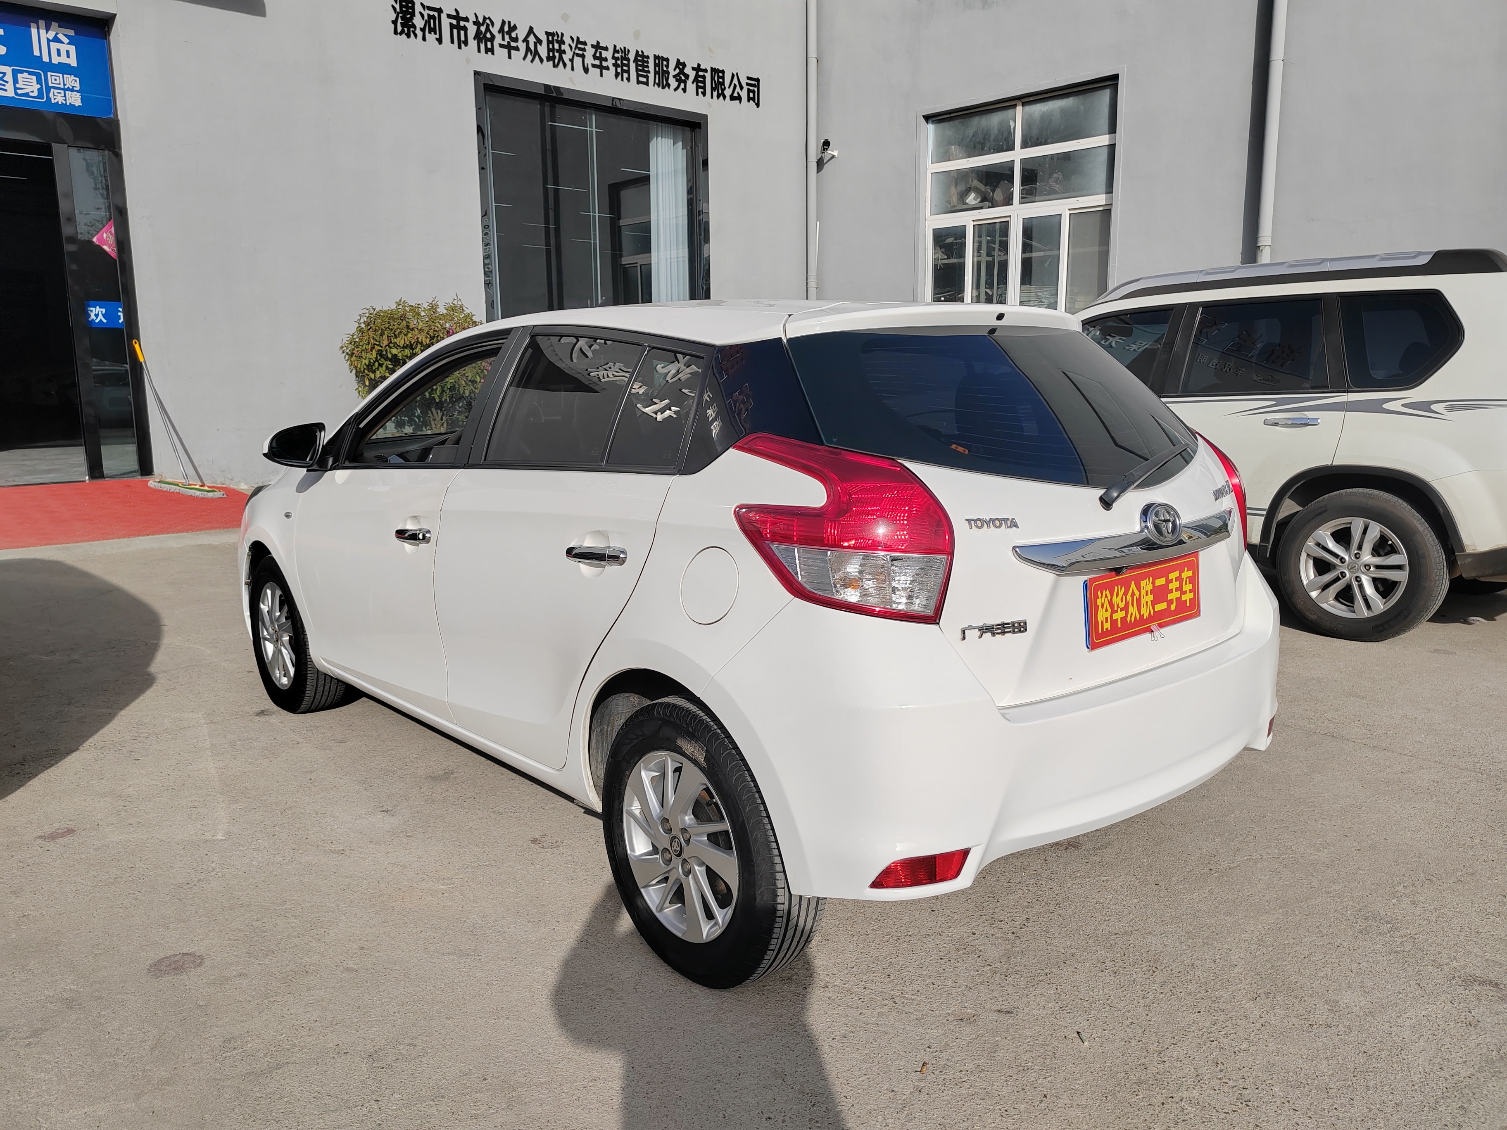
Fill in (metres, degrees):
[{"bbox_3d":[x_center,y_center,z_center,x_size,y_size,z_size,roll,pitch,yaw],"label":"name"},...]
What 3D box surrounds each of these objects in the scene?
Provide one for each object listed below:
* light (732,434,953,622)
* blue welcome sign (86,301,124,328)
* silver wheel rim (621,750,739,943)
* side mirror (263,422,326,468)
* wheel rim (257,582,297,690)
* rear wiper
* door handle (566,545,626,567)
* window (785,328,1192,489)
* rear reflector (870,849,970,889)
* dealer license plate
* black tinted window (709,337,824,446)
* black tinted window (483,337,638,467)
[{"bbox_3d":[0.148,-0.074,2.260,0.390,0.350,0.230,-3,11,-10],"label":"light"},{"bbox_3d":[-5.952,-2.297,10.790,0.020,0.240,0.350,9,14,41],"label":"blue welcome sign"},{"bbox_3d":[-0.109,0.595,2.559,0.145,0.415,0.415,-9,13,-39],"label":"silver wheel rim"},{"bbox_3d":[-1.439,-0.377,3.667,0.190,0.142,0.130,-10,14,-39],"label":"side mirror"},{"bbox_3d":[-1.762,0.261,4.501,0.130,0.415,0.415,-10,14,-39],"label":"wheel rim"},{"bbox_3d":[0.890,-0.206,2.640,0.475,0.060,0.060,-28,-11,-44],"label":"rear wiper"},{"bbox_3d":[-0.338,-0.023,2.554,0.048,0.046,0.230,-10,9,-39],"label":"door handle"},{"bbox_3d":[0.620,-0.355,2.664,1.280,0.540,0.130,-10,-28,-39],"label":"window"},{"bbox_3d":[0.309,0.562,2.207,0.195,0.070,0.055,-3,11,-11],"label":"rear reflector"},{"bbox_3d":[0.839,0.072,2.499,0.430,0.146,0.020,-9,9,-39],"label":"dealer license plate"},{"bbox_3d":[0.029,-0.361,2.411,0.400,0.245,0.060,7,-13,36],"label":"black tinted window"},{"bbox_3d":[-0.482,-0.405,2.937,0.050,0.355,0.590,15,-3,-41],"label":"black tinted window"}]

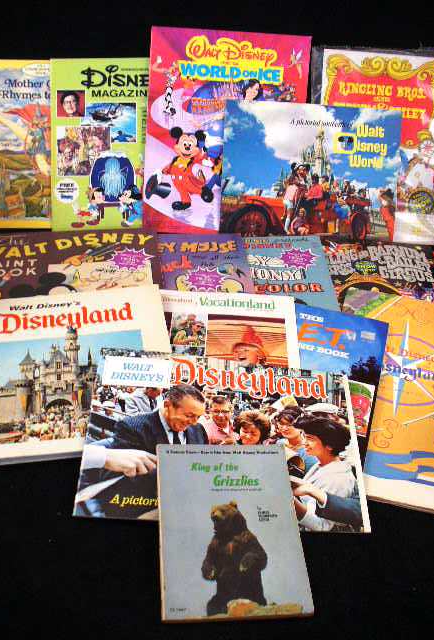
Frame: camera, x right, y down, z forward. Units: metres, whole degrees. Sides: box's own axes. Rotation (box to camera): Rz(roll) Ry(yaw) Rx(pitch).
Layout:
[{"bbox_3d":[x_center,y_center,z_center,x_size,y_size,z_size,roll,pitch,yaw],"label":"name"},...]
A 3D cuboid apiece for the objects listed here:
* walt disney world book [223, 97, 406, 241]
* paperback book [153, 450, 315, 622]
[{"bbox_3d":[0.148,-0.234,1.085,0.277,0.213,0.005,3,-1,-1],"label":"walt disney world book"},{"bbox_3d":[0.012,0.196,0.655,0.131,0.009,0.187,1,40,-7],"label":"paperback book"}]

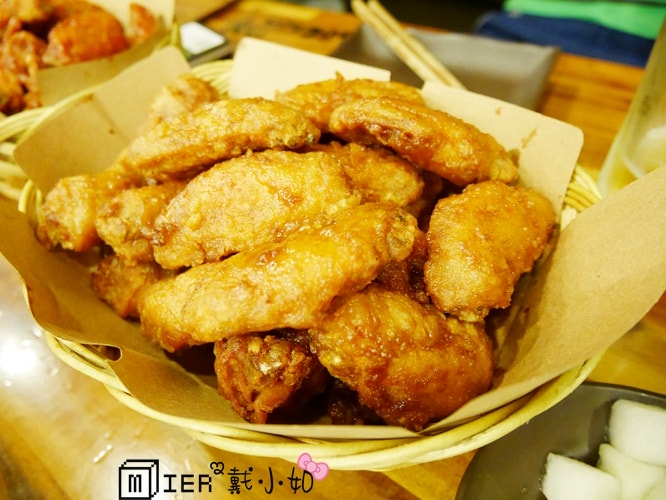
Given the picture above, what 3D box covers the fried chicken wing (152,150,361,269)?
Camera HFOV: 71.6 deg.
[{"bbox_3d":[-0.033,-0.017,0.200,0.092,0.030,0.041,-24,71,-17],"label":"fried chicken wing"}]

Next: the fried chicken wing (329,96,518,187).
[{"bbox_3d":[0.046,-0.054,0.234,0.097,0.027,0.035,17,46,0],"label":"fried chicken wing"}]

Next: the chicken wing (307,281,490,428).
[{"bbox_3d":[0.025,0.039,0.169,0.067,0.030,0.039,29,66,-6],"label":"chicken wing"}]

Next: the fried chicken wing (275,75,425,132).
[{"bbox_3d":[0.011,-0.075,0.255,0.083,0.028,0.036,-2,46,-10],"label":"fried chicken wing"}]

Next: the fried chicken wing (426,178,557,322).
[{"bbox_3d":[0.070,0.000,0.207,0.043,0.030,0.063,25,67,17],"label":"fried chicken wing"}]

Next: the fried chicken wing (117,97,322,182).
[{"bbox_3d":[-0.051,-0.052,0.218,0.094,0.028,0.036,-18,70,-15],"label":"fried chicken wing"}]

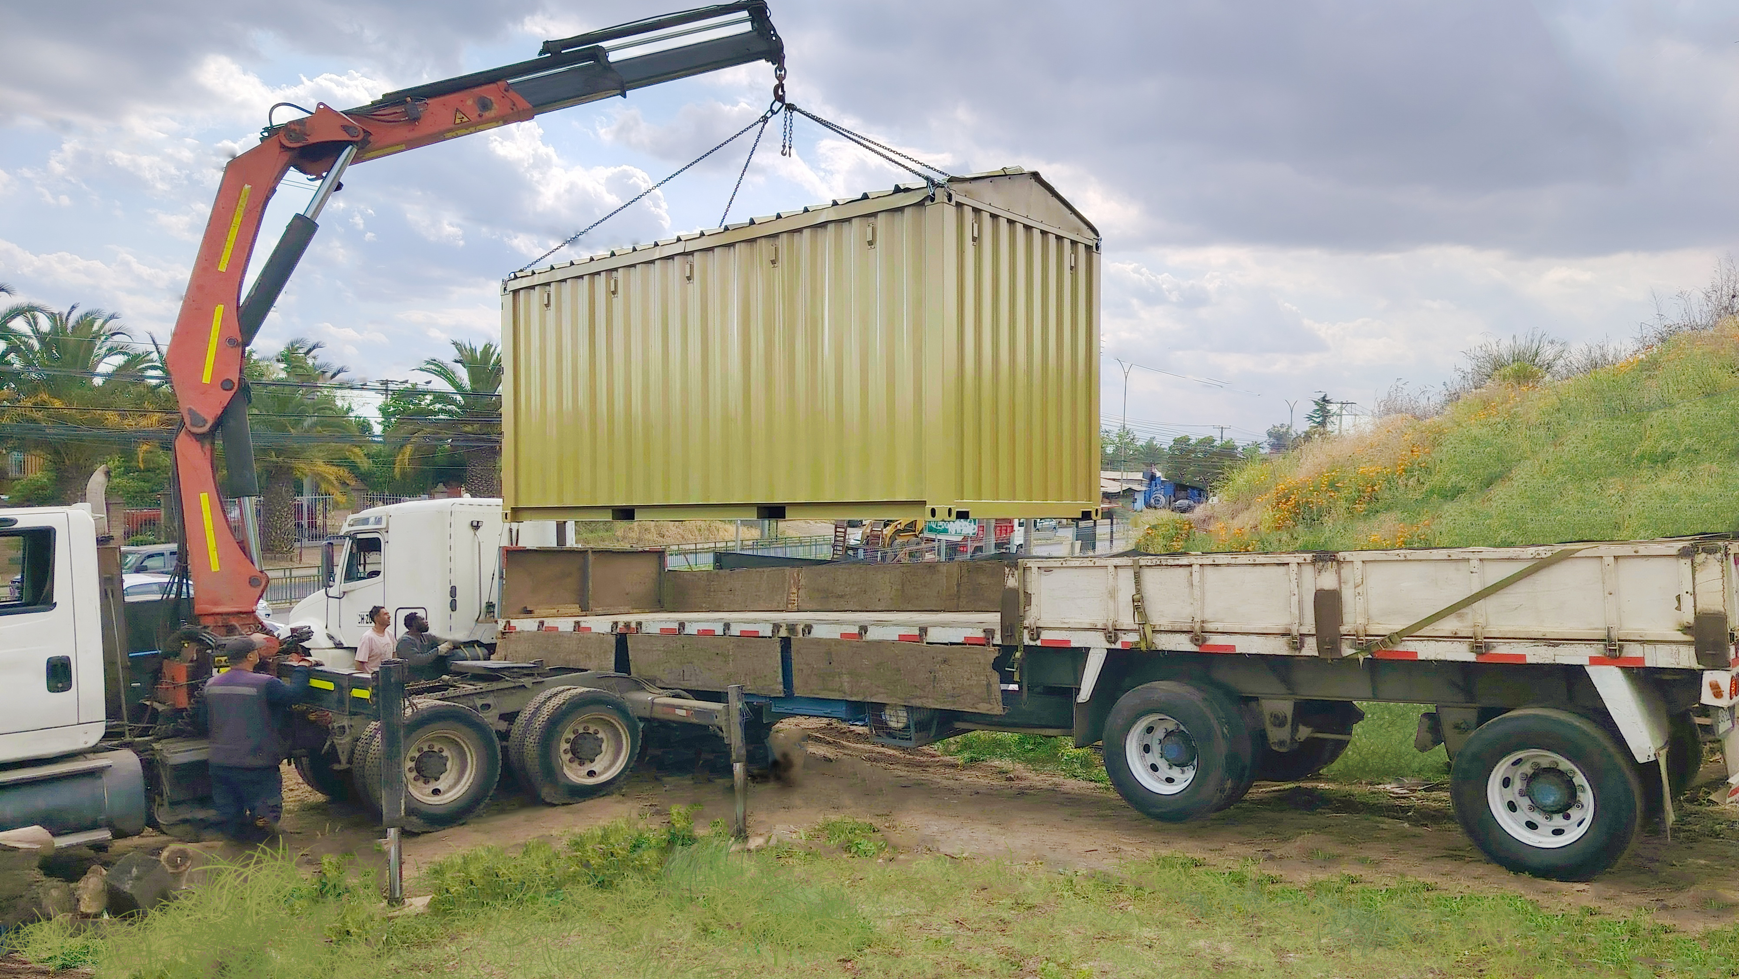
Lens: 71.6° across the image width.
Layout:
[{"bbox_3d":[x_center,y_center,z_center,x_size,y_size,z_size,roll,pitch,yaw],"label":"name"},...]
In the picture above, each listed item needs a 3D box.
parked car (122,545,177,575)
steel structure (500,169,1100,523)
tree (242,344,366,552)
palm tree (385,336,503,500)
[{"bbox_3d":[-18.100,2.280,30.000,1.830,1.760,4.650,0,-1,12],"label":"parked car"},{"bbox_3d":[-0.938,-1.180,12.220,6.100,2.980,2.460,-1,-2,40],"label":"steel structure"},{"bbox_3d":[-22.200,-1.600,46.000,5.900,8.200,5.900,0,-1,0],"label":"tree"},{"bbox_3d":[-15.600,-1.800,49.000,6.900,8.500,6.900,0,-1,0],"label":"palm tree"}]

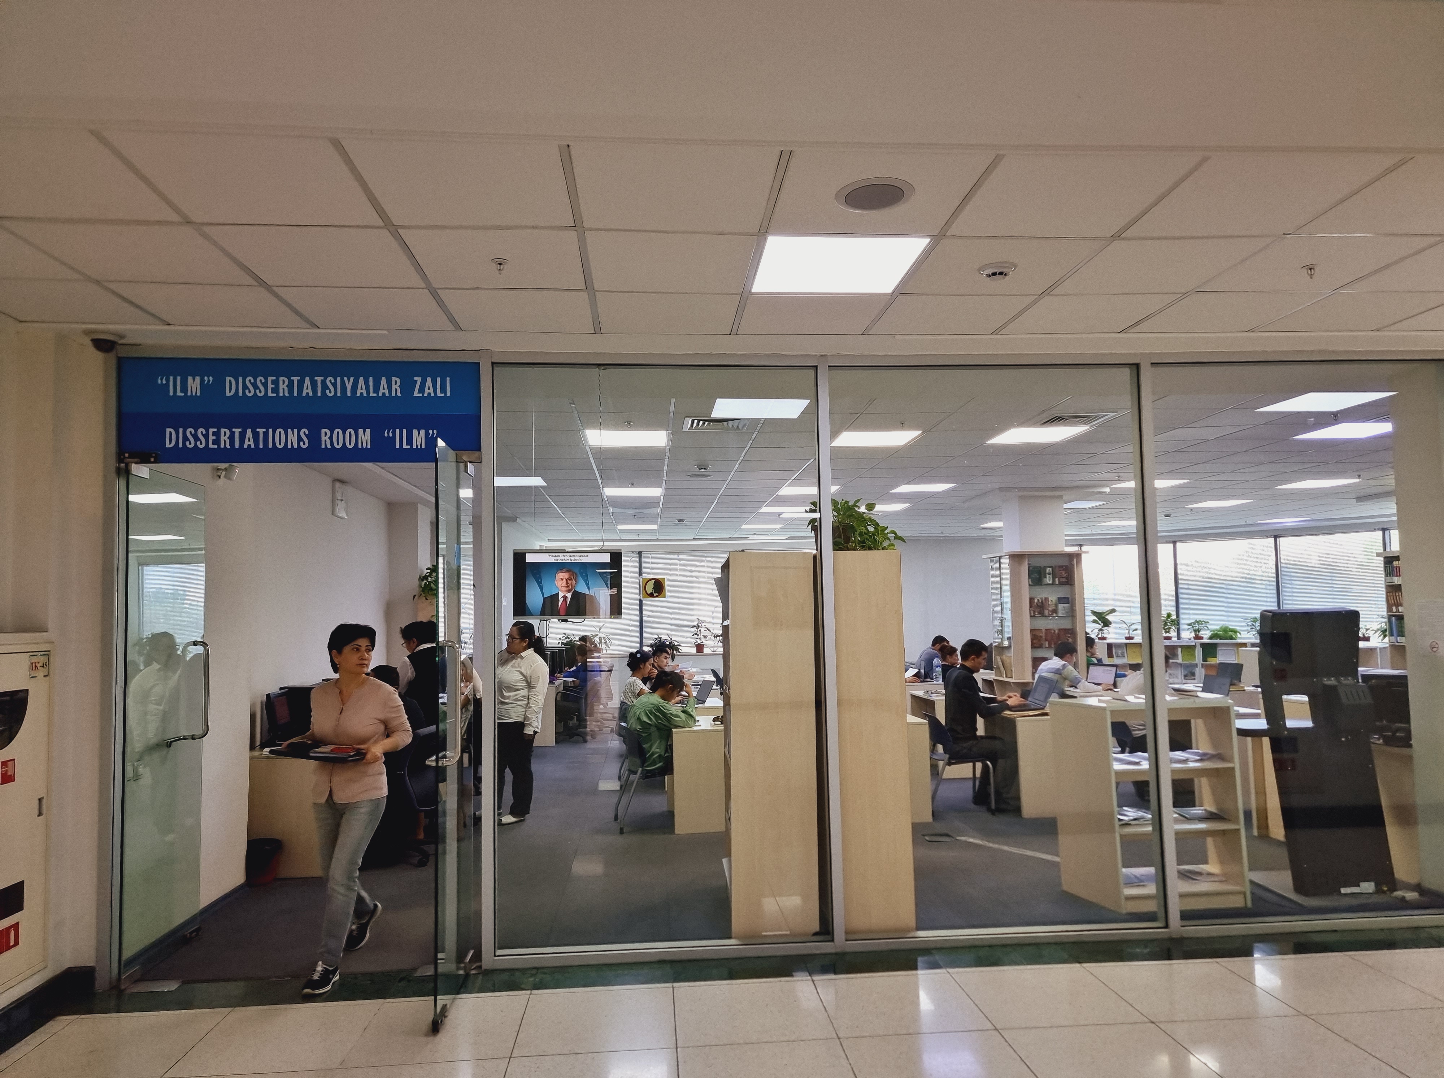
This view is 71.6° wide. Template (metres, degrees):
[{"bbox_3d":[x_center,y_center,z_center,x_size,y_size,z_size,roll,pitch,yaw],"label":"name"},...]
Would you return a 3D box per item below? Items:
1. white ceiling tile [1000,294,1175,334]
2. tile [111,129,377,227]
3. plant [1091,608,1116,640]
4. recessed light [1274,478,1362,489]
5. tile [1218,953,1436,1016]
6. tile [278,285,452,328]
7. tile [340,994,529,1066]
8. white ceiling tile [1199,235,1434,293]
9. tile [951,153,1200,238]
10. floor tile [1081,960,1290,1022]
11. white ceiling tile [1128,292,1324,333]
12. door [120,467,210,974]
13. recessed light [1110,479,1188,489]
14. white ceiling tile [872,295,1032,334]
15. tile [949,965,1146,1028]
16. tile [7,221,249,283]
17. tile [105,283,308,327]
[{"bbox_3d":[1.562,-0.970,4.289,0.590,0.020,0.570,-1,-5,-4],"label":"white ceiling tile"},{"bbox_3d":[-1.350,-1.048,2.913,0.588,0.025,0.560,-1,-4,-4],"label":"tile"},{"bbox_3d":[6.341,1.431,16.660,0.380,0.510,0.340,-1,-4,-4],"label":"plant"},{"bbox_3d":[6.314,-0.605,10.626,0.590,0.040,0.590,-1,-4,-4],"label":"recessed light"},{"bbox_3d":[2.509,1.850,4.163,0.595,0.015,0.600,-1,-4,-5],"label":"tile"},{"bbox_3d":[-1.418,-0.933,4.046,0.595,0.020,0.570,-1,-4,-5],"label":"tile"},{"bbox_3d":[-1.081,1.897,3.881,0.595,0.015,0.600,-1,-4,-5],"label":"tile"},{"bbox_3d":[2.200,-1.024,3.741,0.595,0.020,0.600,-1,-4,-5],"label":"white ceiling tile"},{"bbox_3d":[1.059,-1.064,3.100,0.588,0.025,0.560,-1,-4,-4],"label":"tile"},{"bbox_3d":[1.911,1.858,4.133,0.600,0.015,0.600,-1,-5,-4],"label":"floor tile"},{"bbox_3d":[2.158,-0.978,4.320,0.590,0.020,0.570,-1,-5,-4],"label":"white ceiling tile"},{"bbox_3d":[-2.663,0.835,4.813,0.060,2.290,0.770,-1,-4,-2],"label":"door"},{"bbox_3d":[4.423,-0.564,10.397,0.590,0.030,0.590,-1,-4,-4],"label":"recessed light"},{"bbox_3d":[0.967,-0.962,4.255,0.590,0.020,0.570,-1,-5,-4],"label":"white ceiling tile"},{"bbox_3d":[1.311,1.866,4.092,0.600,0.015,0.600,-1,-5,-4],"label":"tile"},{"bbox_3d":[-1.959,-0.968,3.400,0.580,0.015,0.590,-1,-4,-4],"label":"tile"},{"bbox_3d":[-2.040,-0.948,4.029,0.588,0.025,0.561,-1,-4,-4],"label":"tile"}]

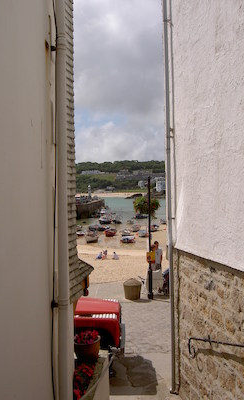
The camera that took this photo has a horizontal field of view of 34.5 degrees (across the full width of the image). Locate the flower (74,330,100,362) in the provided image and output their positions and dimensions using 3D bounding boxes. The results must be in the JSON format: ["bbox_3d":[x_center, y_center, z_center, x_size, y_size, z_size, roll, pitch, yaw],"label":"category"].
[{"bbox_3d":[-0.490,1.950,5.300,0.380,0.370,0.380,-1,1,0],"label":"flower"}]

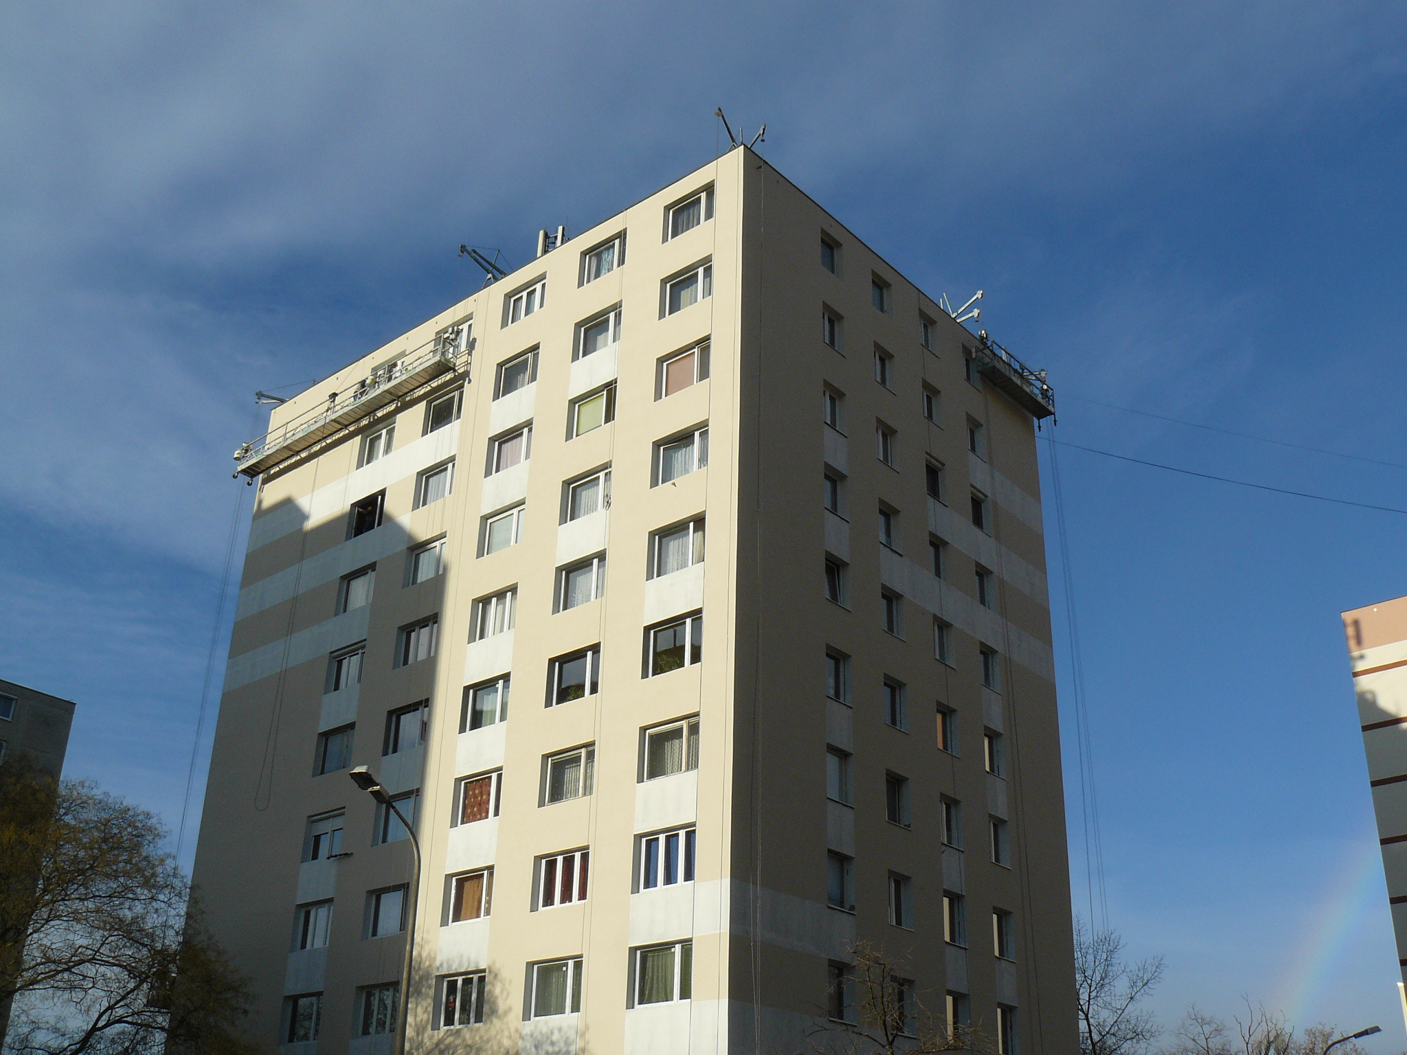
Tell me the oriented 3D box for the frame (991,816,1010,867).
[{"bbox_3d":[8.557,9.336,43.315,0.120,1.460,1.140,-20,-34,36],"label":"frame"}]

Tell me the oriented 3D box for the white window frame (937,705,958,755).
[{"bbox_3d":[6.948,5.937,42.759,0.120,1.460,1.140,-20,-34,36],"label":"white window frame"}]

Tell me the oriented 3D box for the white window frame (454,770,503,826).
[{"bbox_3d":[-6.087,7.550,40.567,2.050,1.460,0.120,-20,-34,36],"label":"white window frame"}]

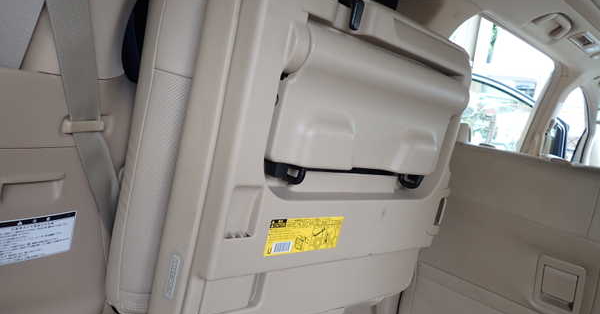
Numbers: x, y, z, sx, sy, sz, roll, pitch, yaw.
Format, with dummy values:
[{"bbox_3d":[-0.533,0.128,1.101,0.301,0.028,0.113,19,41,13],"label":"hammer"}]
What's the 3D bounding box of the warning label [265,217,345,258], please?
[{"bbox_3d":[0.011,0.135,0.750,0.169,0.062,0.006,4,12,-41],"label":"warning label"}]

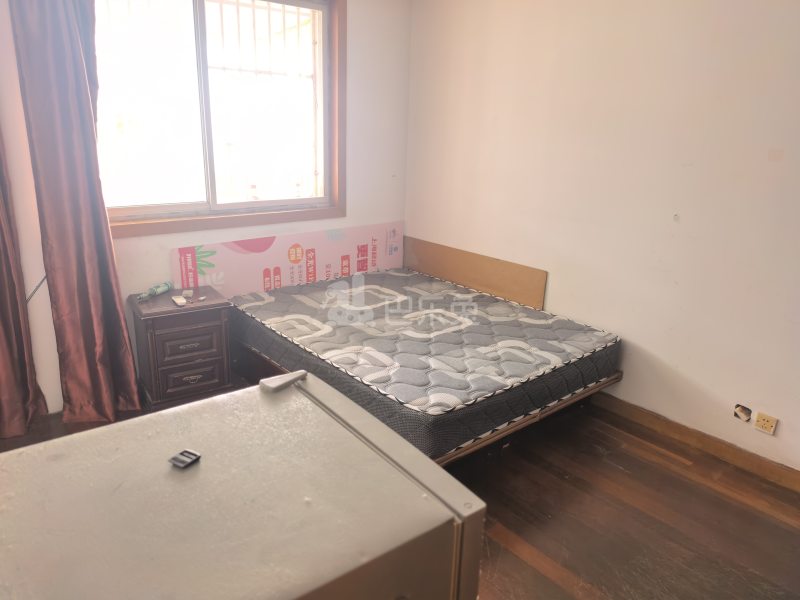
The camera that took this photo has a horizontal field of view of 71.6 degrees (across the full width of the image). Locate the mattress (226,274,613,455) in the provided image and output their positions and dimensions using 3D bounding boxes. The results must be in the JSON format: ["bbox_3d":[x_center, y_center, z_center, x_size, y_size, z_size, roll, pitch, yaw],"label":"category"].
[{"bbox_3d":[0.066,0.225,3.556,1.557,0.228,1.989,-12,22,-38],"label":"mattress"}]

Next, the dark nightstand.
[{"bbox_3d":[-1.316,0.295,3.377,0.491,0.616,0.418,-10,21,-34],"label":"dark nightstand"}]

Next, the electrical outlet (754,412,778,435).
[{"bbox_3d":[1.802,0.614,2.732,0.010,0.086,0.086,-13,22,-38],"label":"electrical outlet"}]

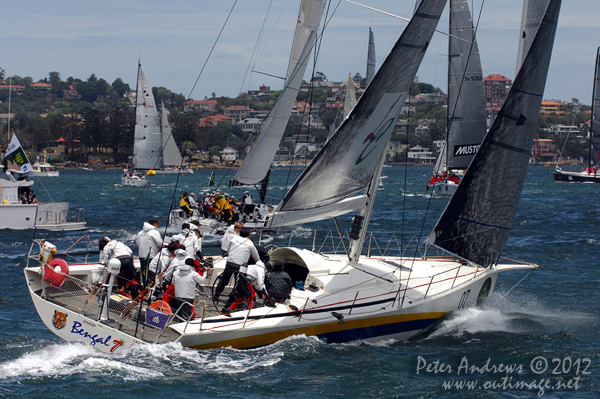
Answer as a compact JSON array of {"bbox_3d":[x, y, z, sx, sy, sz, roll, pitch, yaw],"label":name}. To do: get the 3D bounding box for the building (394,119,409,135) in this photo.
[{"bbox_3d":[60.951,-43.837,1800.000,10.000,9.400,10.000,0,1,0],"label":"building"}]

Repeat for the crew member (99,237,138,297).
[{"bbox_3d":[-3.734,1.405,61.500,0.780,1.300,0.580,1,1,44],"label":"crew member"}]

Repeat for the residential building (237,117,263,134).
[{"bbox_3d":[-28.899,-42.911,1750.000,16.000,9.800,12.000,0,1,0],"label":"residential building"}]

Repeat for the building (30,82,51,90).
[{"bbox_3d":[-159.850,-69.433,1850.000,13.000,6.000,11.000,0,1,0],"label":"building"}]

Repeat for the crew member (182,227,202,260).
[{"bbox_3d":[-2.249,1.255,62.700,0.530,1.450,0.550,1,1,41],"label":"crew member"}]

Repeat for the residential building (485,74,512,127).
[{"bbox_3d":[129.795,-64.734,1960.000,18.500,34.000,17.000,0,1,0],"label":"residential building"}]

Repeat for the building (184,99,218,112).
[{"bbox_3d":[-72.458,-69.148,2205.000,25.000,10.000,13.000,0,1,0],"label":"building"}]

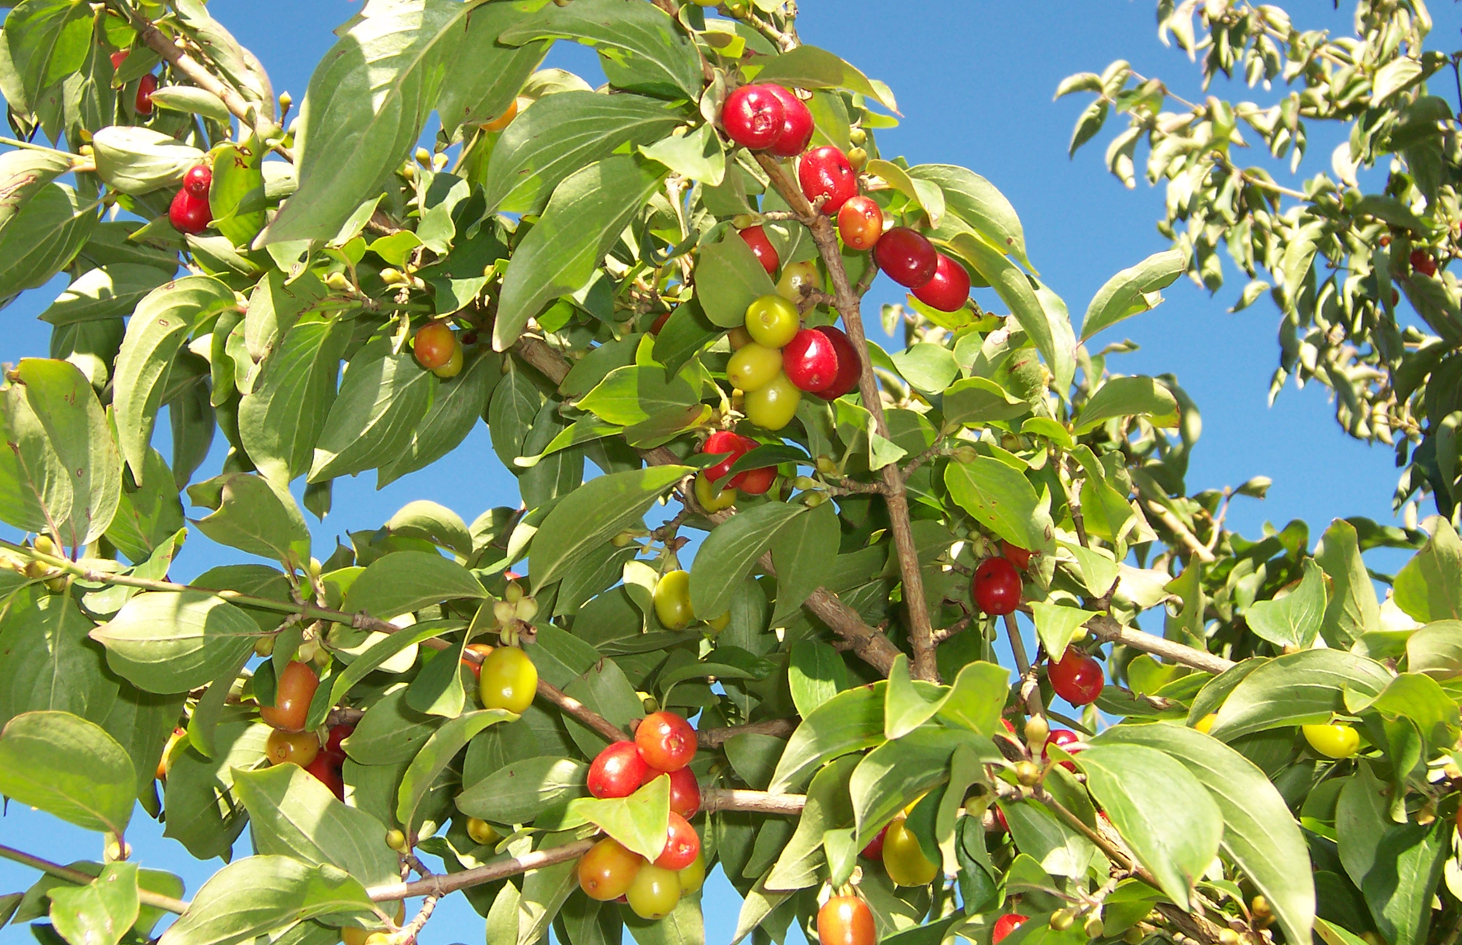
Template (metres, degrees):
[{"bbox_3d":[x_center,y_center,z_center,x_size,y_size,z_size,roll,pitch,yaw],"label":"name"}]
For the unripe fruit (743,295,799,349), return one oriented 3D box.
[{"bbox_3d":[0.011,-0.042,0.468,0.015,0.015,0.018,1,12,6],"label":"unripe fruit"}]

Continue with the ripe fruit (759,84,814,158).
[{"bbox_3d":[0.013,-0.090,0.430,0.014,0.017,0.014,-20,-18,-6],"label":"ripe fruit"}]

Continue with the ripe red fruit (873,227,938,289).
[{"bbox_3d":[0.049,-0.060,0.475,0.019,0.015,0.015,39,0,15],"label":"ripe red fruit"}]

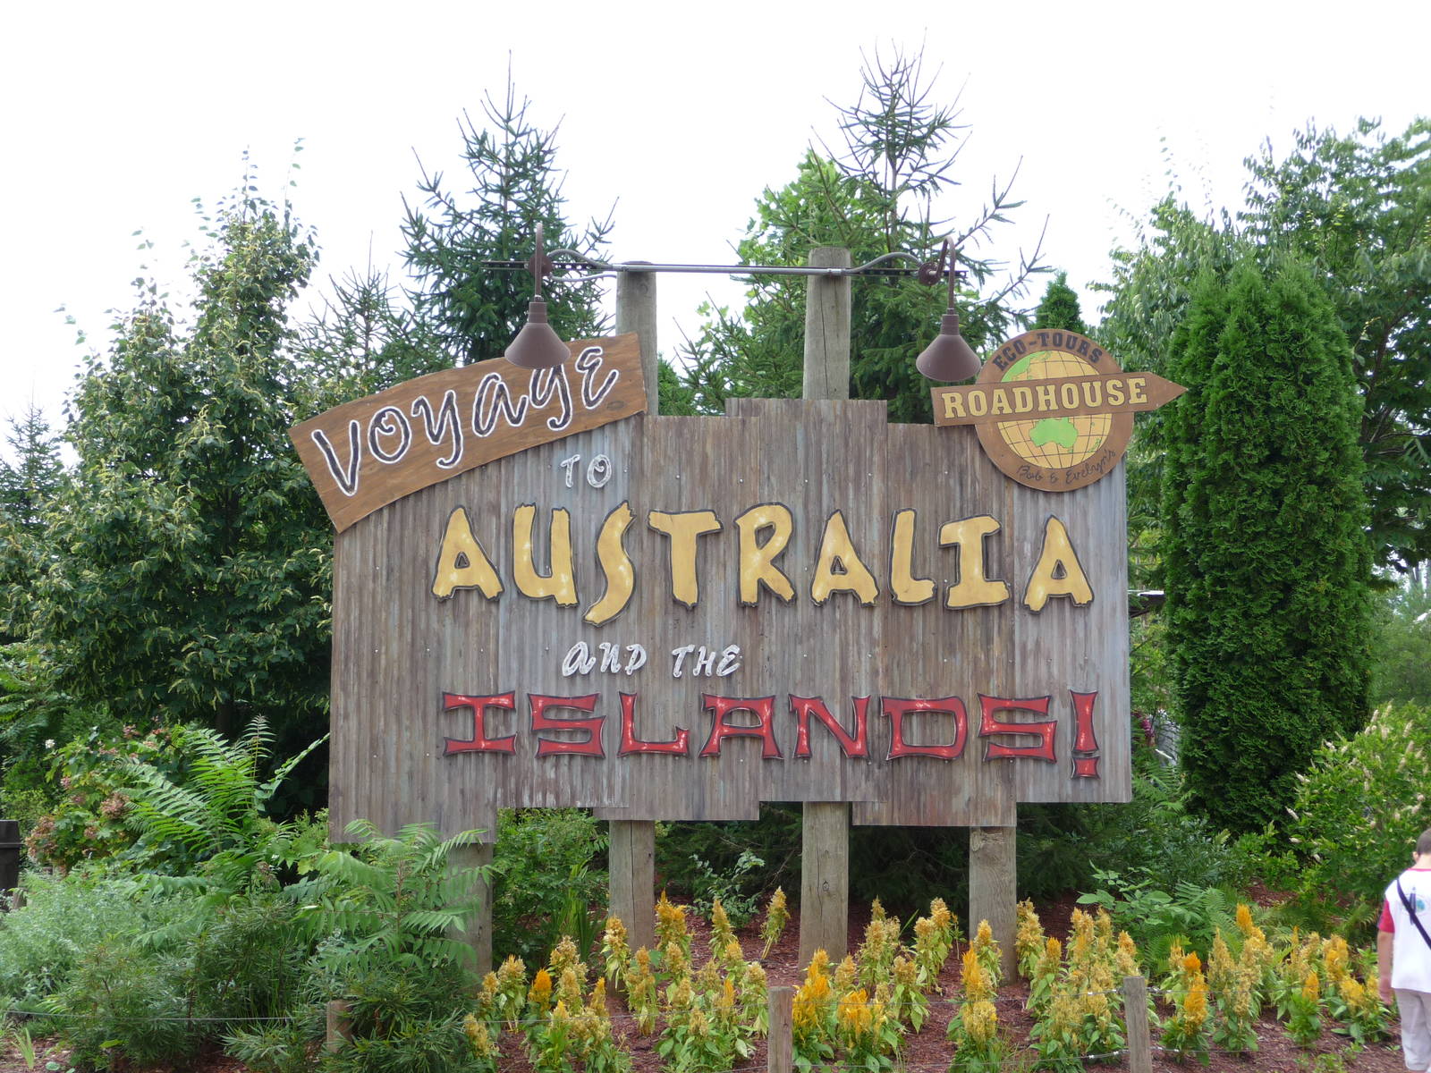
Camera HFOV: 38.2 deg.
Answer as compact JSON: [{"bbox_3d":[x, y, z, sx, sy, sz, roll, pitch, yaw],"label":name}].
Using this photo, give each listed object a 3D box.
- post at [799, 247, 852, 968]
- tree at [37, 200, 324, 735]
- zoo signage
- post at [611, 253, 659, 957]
[{"bbox_3d":[0.571,0.384,10.929,0.235,3.833,0.235,1,-5,-4],"label":"post"},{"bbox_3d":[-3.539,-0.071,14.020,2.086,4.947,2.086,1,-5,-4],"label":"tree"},{"bbox_3d":[0.036,0.253,10.751,4.422,2.638,0.200,1,-5,-4],"label":"zoo signage"},{"bbox_3d":[-0.428,0.437,10.848,0.235,3.738,0.235,1,-5,-4],"label":"post"}]

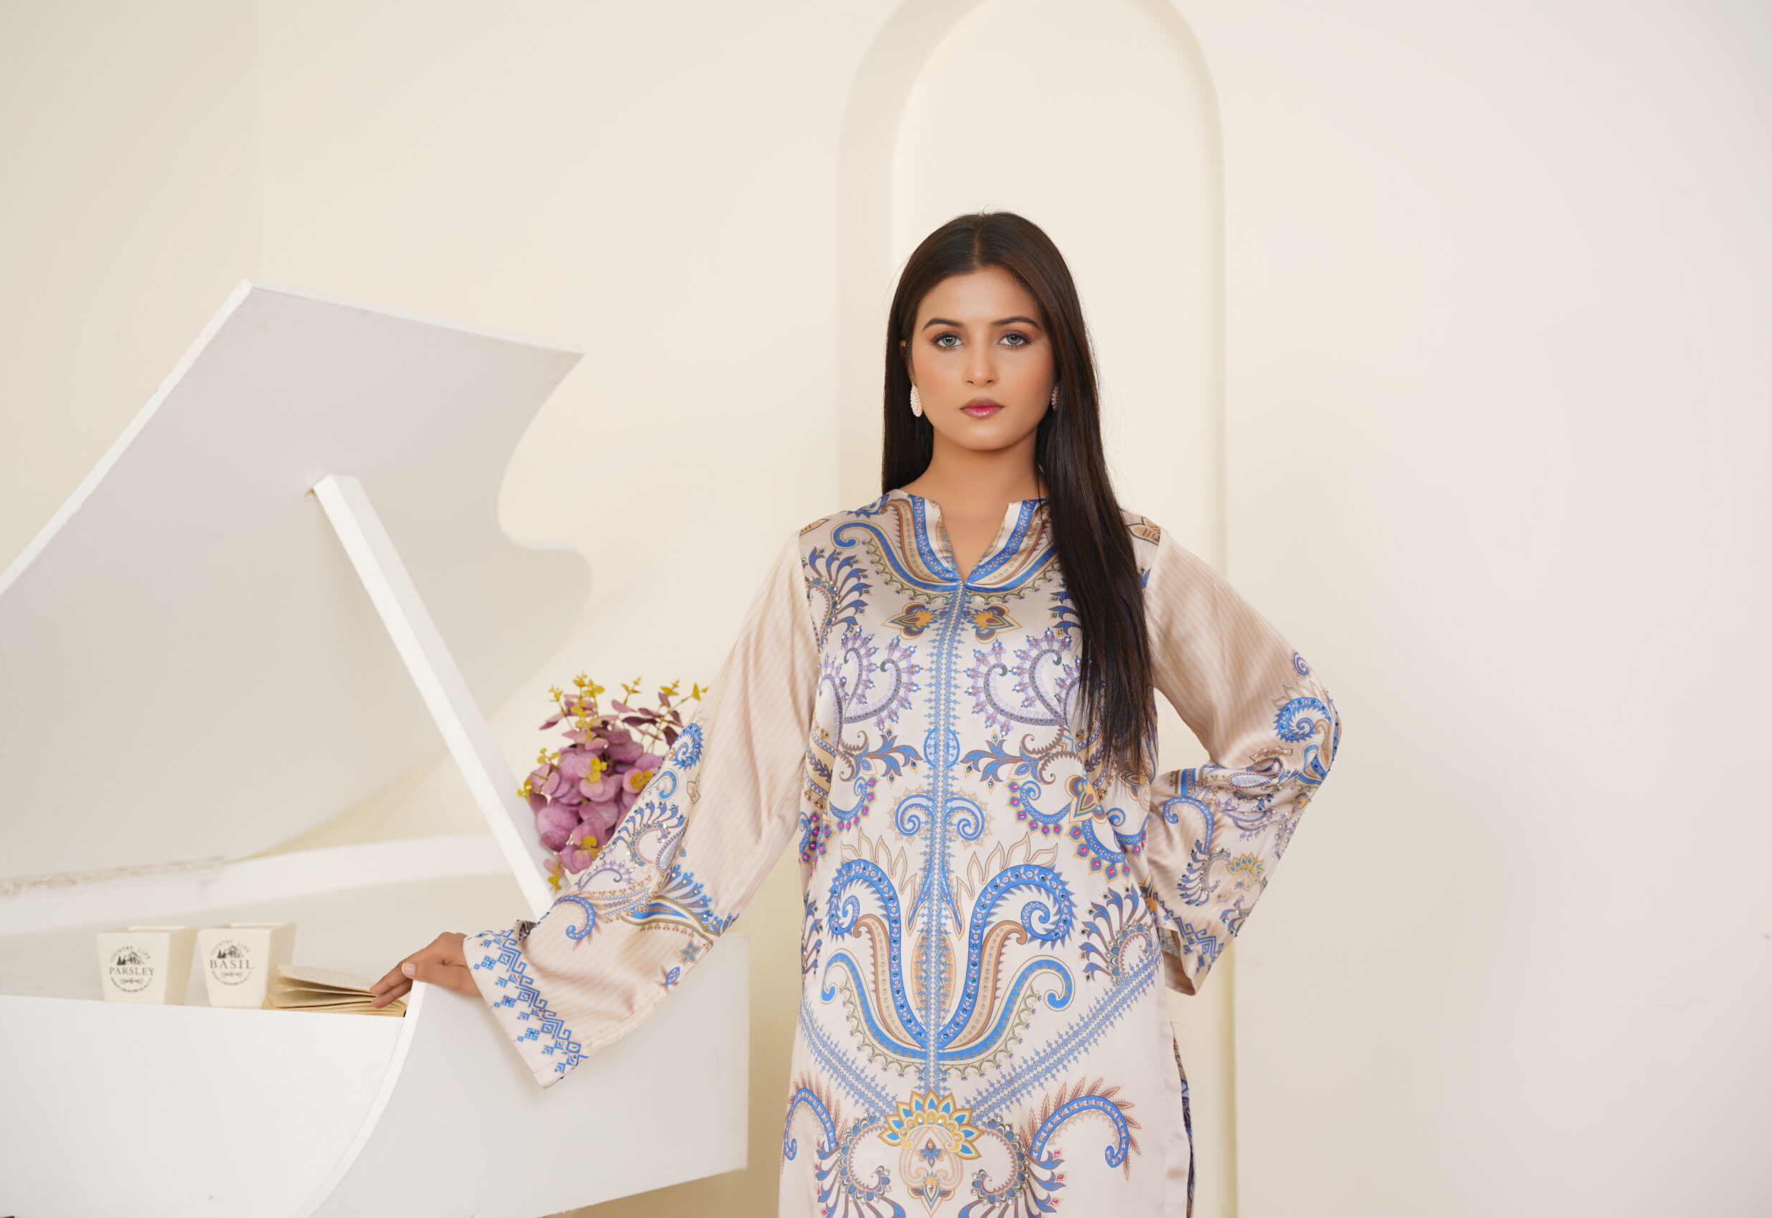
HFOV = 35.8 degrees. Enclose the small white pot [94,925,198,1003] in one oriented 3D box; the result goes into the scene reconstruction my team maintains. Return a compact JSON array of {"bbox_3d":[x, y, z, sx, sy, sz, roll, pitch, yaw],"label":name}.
[{"bbox_3d":[-0.667,0.327,2.474,0.068,0.070,0.068,-1,-2,6],"label":"small white pot"}]

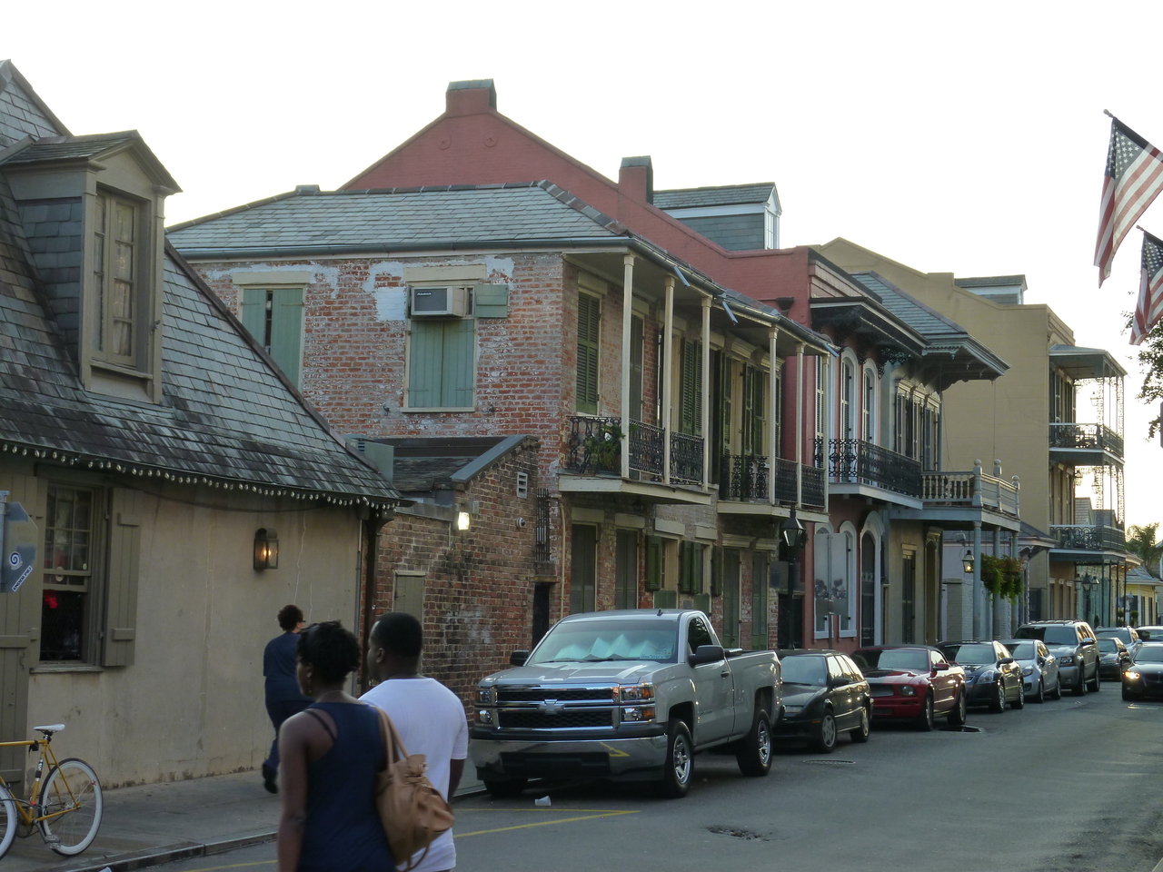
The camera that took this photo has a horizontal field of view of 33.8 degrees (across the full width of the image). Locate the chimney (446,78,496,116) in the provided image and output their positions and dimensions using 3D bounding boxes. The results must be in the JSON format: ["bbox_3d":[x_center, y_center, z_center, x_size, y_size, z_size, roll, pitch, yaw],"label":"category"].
[{"bbox_3d":[-2.539,-7.806,44.403,1.060,0.840,0.500,-1,-6,22],"label":"chimney"}]

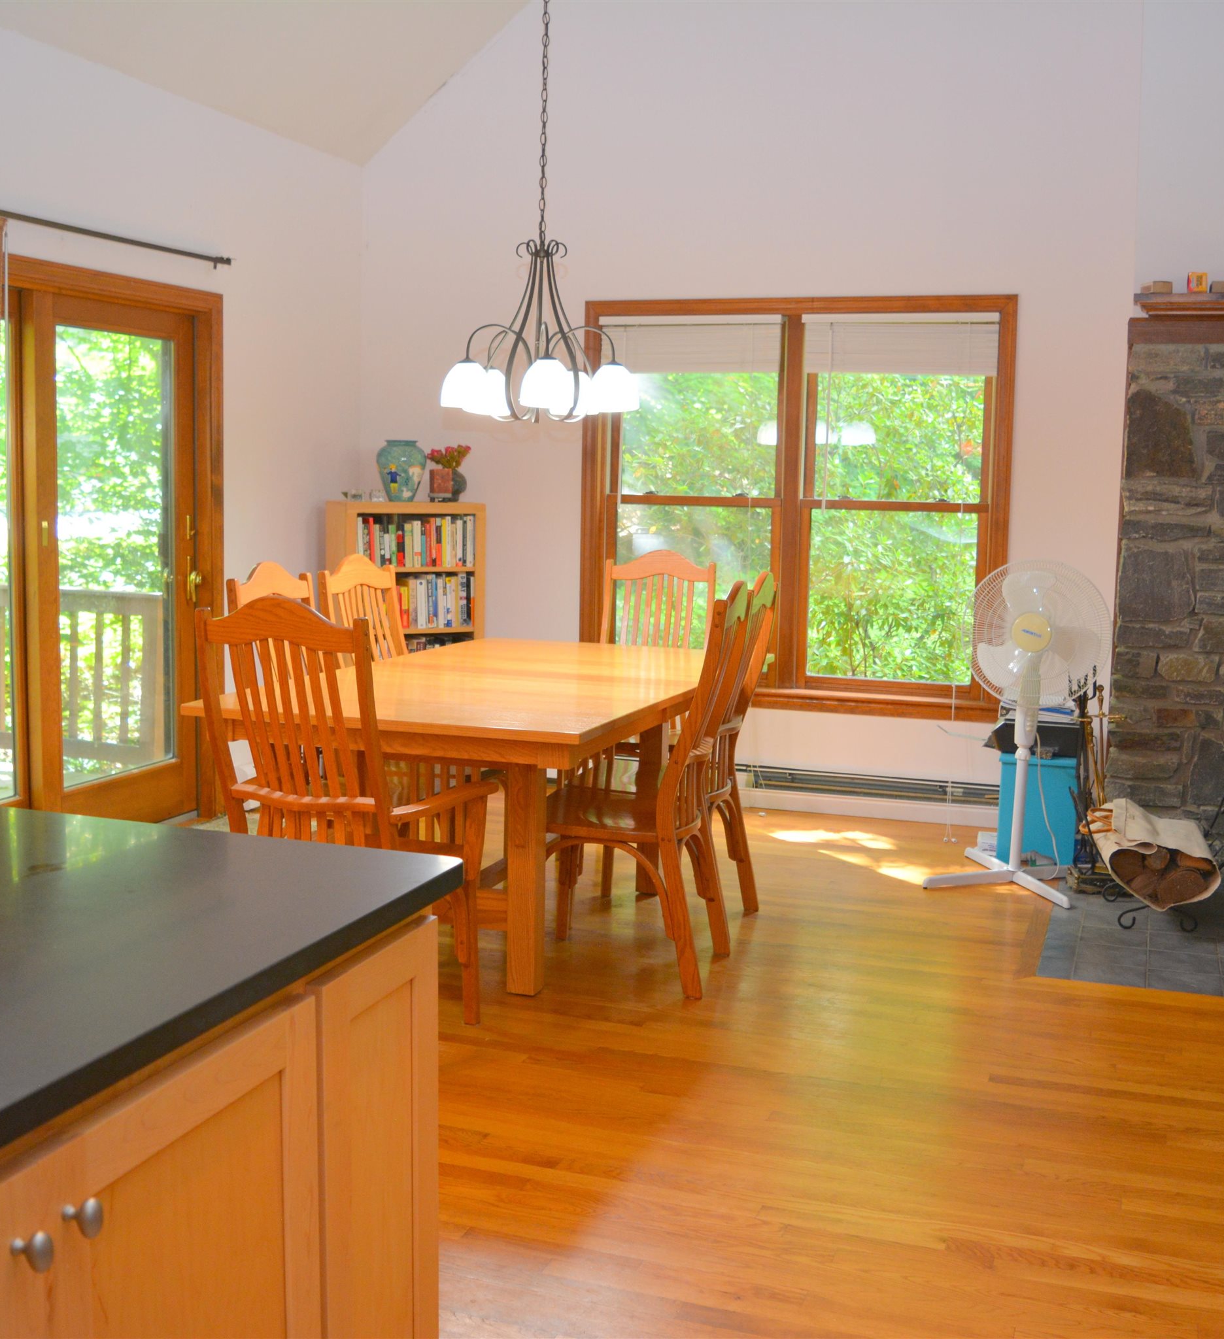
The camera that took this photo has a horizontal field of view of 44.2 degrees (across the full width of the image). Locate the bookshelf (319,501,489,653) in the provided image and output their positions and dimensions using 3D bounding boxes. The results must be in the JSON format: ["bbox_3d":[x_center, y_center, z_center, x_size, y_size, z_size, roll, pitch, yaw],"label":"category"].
[{"bbox_3d":[-0.904,-0.086,6.620,0.629,1.290,0.292,-3,8,-28],"label":"bookshelf"}]

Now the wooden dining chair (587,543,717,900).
[{"bbox_3d":[0.089,0.131,5.714,0.462,1.124,0.592,4,8,20],"label":"wooden dining chair"}]

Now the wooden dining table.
[{"bbox_3d":[-0.315,0.393,5.281,1.241,0.752,2.244,3,7,19],"label":"wooden dining table"}]

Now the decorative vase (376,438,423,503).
[{"bbox_3d":[-0.913,-0.857,6.508,0.217,0.273,0.217,-3,8,-28],"label":"decorative vase"}]

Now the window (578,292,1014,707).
[{"bbox_3d":[0.762,-0.709,6.600,1.877,1.767,0.129,3,7,19],"label":"window"}]

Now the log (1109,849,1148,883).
[{"bbox_3d":[1.683,0.599,4.995,0.115,0.110,0.401,2,8,11],"label":"log"}]

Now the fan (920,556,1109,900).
[{"bbox_3d":[1.489,0.199,5.415,0.566,1.172,0.606,5,8,27],"label":"fan"}]

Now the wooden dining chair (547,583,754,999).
[{"bbox_3d":[0.079,0.307,4.373,0.626,1.152,0.477,3,7,19],"label":"wooden dining chair"}]

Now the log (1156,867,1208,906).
[{"bbox_3d":[1.877,0.679,4.973,0.144,0.124,0.377,2,7,10],"label":"log"}]

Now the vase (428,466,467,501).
[{"bbox_3d":[-0.745,-0.838,6.792,0.159,0.147,0.159,-2,7,-24],"label":"vase"}]

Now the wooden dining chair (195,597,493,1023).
[{"bbox_3d":[-0.669,0.377,3.667,0.602,1.134,0.592,4,8,20],"label":"wooden dining chair"}]

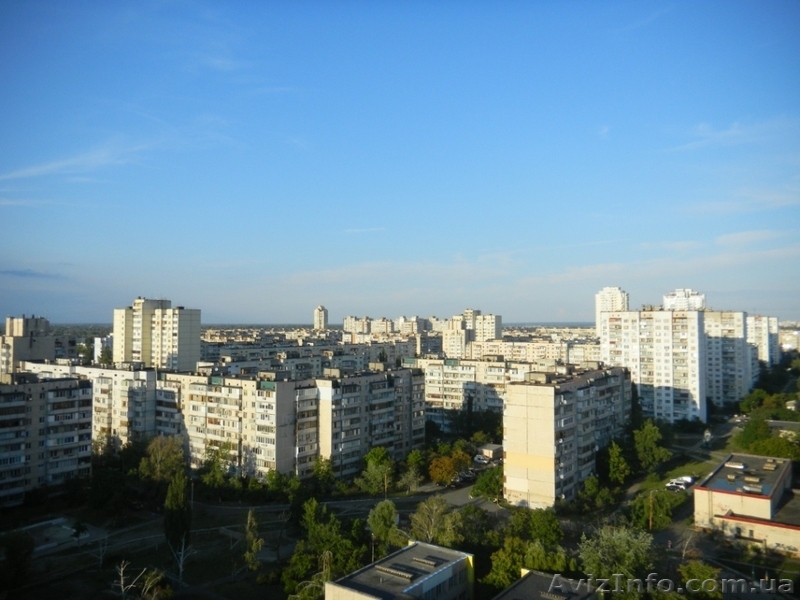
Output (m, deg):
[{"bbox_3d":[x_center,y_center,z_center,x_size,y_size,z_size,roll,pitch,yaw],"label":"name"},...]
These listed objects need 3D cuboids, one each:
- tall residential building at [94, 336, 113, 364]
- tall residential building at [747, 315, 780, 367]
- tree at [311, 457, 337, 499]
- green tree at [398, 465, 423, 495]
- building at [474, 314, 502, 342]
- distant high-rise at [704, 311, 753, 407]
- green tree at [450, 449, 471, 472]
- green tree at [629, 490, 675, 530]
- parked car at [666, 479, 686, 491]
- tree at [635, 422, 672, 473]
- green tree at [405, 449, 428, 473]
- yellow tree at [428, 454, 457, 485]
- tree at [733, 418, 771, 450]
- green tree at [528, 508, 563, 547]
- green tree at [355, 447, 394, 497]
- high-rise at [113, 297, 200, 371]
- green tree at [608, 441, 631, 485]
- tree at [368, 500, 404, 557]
[{"bbox_3d":[-252.211,46.696,562.248,12.000,28.000,24.000,-1,-2,32],"label":"tall residential building"},{"bbox_3d":[346.948,39.383,628.000,34.000,48.000,17.000,-1,-2,34],"label":"tall residential building"},{"bbox_3d":[-18.283,42.356,155.803,6.254,9.282,6.066,0,-2,0],"label":"tree"},{"bbox_3d":[2.690,43.686,158.380,5.870,6.795,5.694,0,-2,0],"label":"green tree"},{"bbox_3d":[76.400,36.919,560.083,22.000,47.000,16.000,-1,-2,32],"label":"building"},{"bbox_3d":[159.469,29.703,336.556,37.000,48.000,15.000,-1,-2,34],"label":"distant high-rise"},{"bbox_3d":[16.617,44.520,177.847,5.328,6.821,5.062,0,-2,0],"label":"green tree"},{"bbox_3d":[50.814,42.874,133.353,8.854,6.756,8.588,0,-2,0],"label":"green tree"},{"bbox_3d":[69.744,46.697,163.249,4.400,1.500,1.780,-1,-2,32],"label":"parked car"},{"bbox_3d":[69.627,40.697,177.974,9.618,14.470,9.137,0,-2,0],"label":"tree"},{"bbox_3d":[4.368,43.442,171.425,6.088,8.148,5.905,0,-2,0],"label":"green tree"},{"bbox_3d":[11.181,44.752,172.506,6.600,7.200,6.600,0,-2,0],"label":"yellow tree"},{"bbox_3d":[117.898,44.553,215.973,11.433,9.287,10.861,0,-2,0],"label":"tree"},{"bbox_3d":[27.371,42.924,121.889,5.700,7.300,5.700,0,-2,0],"label":"green tree"},{"bbox_3d":[-6.194,41.580,157.374,9.425,11.337,8.954,0,-2,0],"label":"green tree"},{"bbox_3d":[-115.600,25.529,307.622,35.000,53.000,21.000,-1,-2,32],"label":"high-rise"},{"bbox_3d":[56.244,41.935,165.998,5.468,11.202,5.195,0,-2,0],"label":"green tree"},{"bbox_3d":[-2.596,41.908,119.706,6.000,9.300,6.000,0,-2,0],"label":"tree"}]

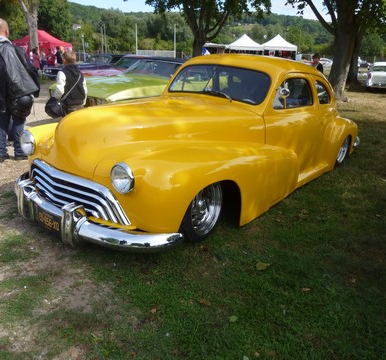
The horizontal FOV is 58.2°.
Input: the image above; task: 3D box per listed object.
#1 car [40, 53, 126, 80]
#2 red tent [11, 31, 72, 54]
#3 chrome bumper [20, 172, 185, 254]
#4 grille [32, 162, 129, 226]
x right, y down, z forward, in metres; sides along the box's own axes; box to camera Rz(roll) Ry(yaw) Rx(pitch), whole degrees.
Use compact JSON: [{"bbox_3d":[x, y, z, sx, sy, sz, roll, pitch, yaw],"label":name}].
[{"bbox_3d":[-3.819,-4.930,15.684,1.920,1.330,4.950,17,25,38],"label":"car"},{"bbox_3d":[-11.462,-9.827,26.503,3.400,3.300,3.000,12,22,28],"label":"red tent"},{"bbox_3d":[-0.945,0.199,2.706,1.880,0.300,0.480,17,25,38],"label":"chrome bumper"},{"bbox_3d":[-0.981,0.062,2.611,1.320,0.300,0.240,17,25,38],"label":"grille"}]

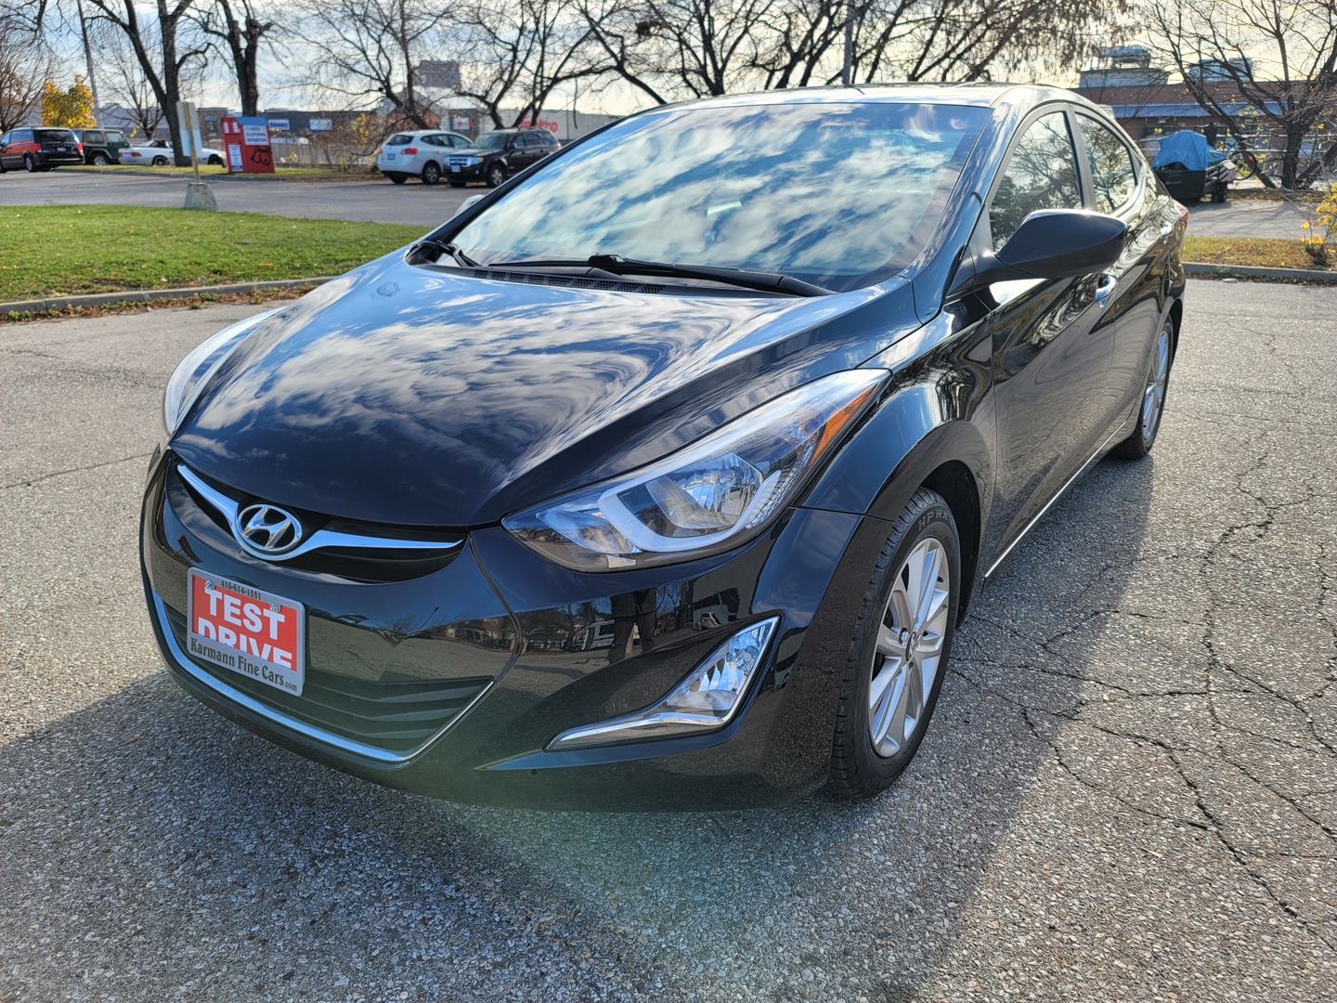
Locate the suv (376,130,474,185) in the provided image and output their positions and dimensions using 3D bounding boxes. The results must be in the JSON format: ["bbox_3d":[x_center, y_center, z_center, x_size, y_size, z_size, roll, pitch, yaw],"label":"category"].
[{"bbox_3d":[-7.881,-12.006,33.581,1.800,1.660,4.640,10,23,27],"label":"suv"}]

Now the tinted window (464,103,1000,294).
[{"bbox_3d":[0.108,-0.819,2.582,1.370,0.130,0.970,12,48,32],"label":"tinted window"}]

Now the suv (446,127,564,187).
[{"bbox_3d":[-5.392,-11.357,31.981,1.810,1.730,4.430,11,23,28],"label":"suv"}]

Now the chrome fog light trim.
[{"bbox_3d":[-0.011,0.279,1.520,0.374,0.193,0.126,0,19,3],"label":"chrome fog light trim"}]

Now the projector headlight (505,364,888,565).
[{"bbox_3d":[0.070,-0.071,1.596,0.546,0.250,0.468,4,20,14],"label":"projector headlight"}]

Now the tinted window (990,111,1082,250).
[{"bbox_3d":[0.966,-0.848,2.548,0.065,0.389,0.974,-12,9,39],"label":"tinted window"}]

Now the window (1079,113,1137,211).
[{"bbox_3d":[1.500,-1.141,3.287,0.065,0.338,0.753,-12,9,39],"label":"window"}]

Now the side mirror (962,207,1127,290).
[{"bbox_3d":[0.805,-0.543,2.069,0.280,0.155,0.190,12,24,32],"label":"side mirror"}]

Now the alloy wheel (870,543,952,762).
[{"bbox_3d":[0.429,0.278,1.964,0.160,0.440,0.440,12,23,33],"label":"alloy wheel"}]

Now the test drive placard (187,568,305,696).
[{"bbox_3d":[-0.729,0.221,1.655,0.313,0.157,0.020,10,10,30],"label":"test drive placard"}]

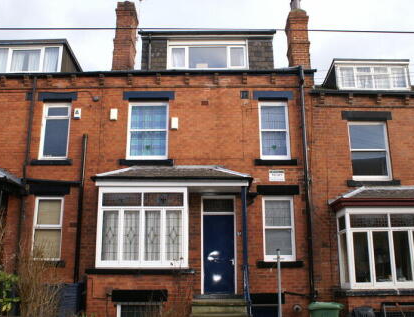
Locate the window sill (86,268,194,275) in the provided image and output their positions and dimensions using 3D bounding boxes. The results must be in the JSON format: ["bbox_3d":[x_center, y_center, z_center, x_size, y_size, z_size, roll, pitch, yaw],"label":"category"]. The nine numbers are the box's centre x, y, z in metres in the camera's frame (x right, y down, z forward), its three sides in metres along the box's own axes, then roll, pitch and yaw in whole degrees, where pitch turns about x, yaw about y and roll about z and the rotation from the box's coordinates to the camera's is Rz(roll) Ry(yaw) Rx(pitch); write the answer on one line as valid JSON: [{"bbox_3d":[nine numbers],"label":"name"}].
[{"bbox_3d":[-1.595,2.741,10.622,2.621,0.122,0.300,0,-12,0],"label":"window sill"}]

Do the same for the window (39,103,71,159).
[{"bbox_3d":[-4.262,-0.788,12.282,0.795,1.683,0.120,0,-12,0],"label":"window"}]

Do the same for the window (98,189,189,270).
[{"bbox_3d":[-1.494,1.671,10.526,2.128,1.860,0.600,0,-13,1],"label":"window"}]

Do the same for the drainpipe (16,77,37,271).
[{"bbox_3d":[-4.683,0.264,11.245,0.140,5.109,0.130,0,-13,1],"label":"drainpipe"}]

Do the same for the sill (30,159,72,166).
[{"bbox_3d":[-4.245,0.141,12.008,1.100,0.170,0.220,0,-12,0],"label":"sill"}]

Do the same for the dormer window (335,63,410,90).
[{"bbox_3d":[4.856,-2.394,12.741,2.151,0.821,0.150,0,-12,0],"label":"dormer window"}]

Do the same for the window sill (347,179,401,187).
[{"bbox_3d":[4.482,0.692,11.820,1.418,0.170,0.220,0,-12,0],"label":"window sill"}]

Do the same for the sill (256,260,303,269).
[{"bbox_3d":[1.782,2.604,10.679,1.127,0.142,0.170,0,-13,1],"label":"sill"}]

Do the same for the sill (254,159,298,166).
[{"bbox_3d":[1.769,0.127,11.241,1.097,0.148,0.170,0,-13,1],"label":"sill"}]

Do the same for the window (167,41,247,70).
[{"bbox_3d":[0.027,-3.053,12.871,2.396,0.928,0.150,0,-12,0],"label":"window"}]

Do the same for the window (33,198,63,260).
[{"bbox_3d":[-4.259,1.860,11.705,0.763,1.707,0.120,0,-12,0],"label":"window"}]

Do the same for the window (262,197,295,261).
[{"bbox_3d":[1.814,1.778,10.989,0.775,1.587,0.110,0,-13,1],"label":"window"}]

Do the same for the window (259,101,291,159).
[{"bbox_3d":[1.786,-0.719,11.556,0.801,1.574,0.110,0,-13,1],"label":"window"}]

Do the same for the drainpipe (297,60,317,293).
[{"bbox_3d":[2.690,0.529,11.737,0.131,6.354,0.160,0,-12,0],"label":"drainpipe"}]

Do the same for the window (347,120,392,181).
[{"bbox_3d":[4.240,-0.181,11.389,1.010,1.561,0.110,0,-13,1],"label":"window"}]

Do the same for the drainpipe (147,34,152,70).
[{"bbox_3d":[-1.622,-2.986,12.399,0.080,1.117,0.085,0,-13,1],"label":"drainpipe"}]

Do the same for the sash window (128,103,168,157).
[{"bbox_3d":[-1.550,-0.720,11.617,1.071,1.560,0.110,0,-13,1],"label":"sash window"}]

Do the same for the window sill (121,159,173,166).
[{"bbox_3d":[-1.558,0.138,11.299,1.371,0.151,0.170,0,-13,1],"label":"window sill"}]

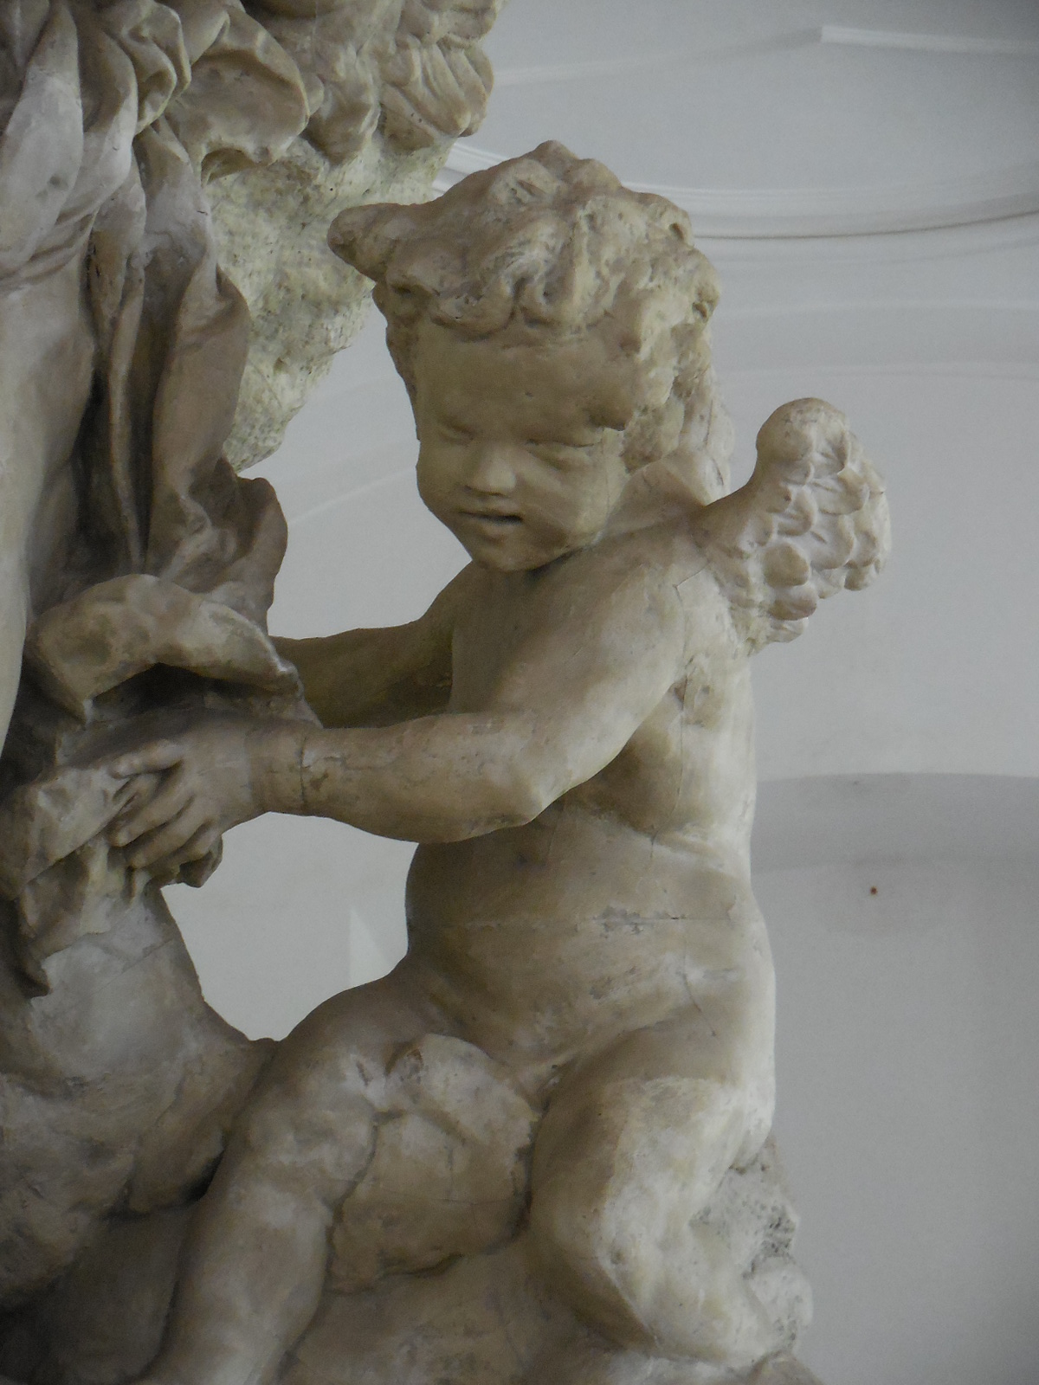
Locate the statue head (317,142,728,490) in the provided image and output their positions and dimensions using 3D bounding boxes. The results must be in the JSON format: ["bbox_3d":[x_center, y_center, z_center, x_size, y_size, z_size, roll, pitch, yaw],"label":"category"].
[{"bbox_3d":[0.009,-0.229,3.500,0.245,0.275,0.270,10,13,23],"label":"statue head"}]

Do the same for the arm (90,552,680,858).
[{"bbox_3d":[-0.080,0.015,3.420,0.375,0.200,0.150,1,-9,-8],"label":"arm"}]

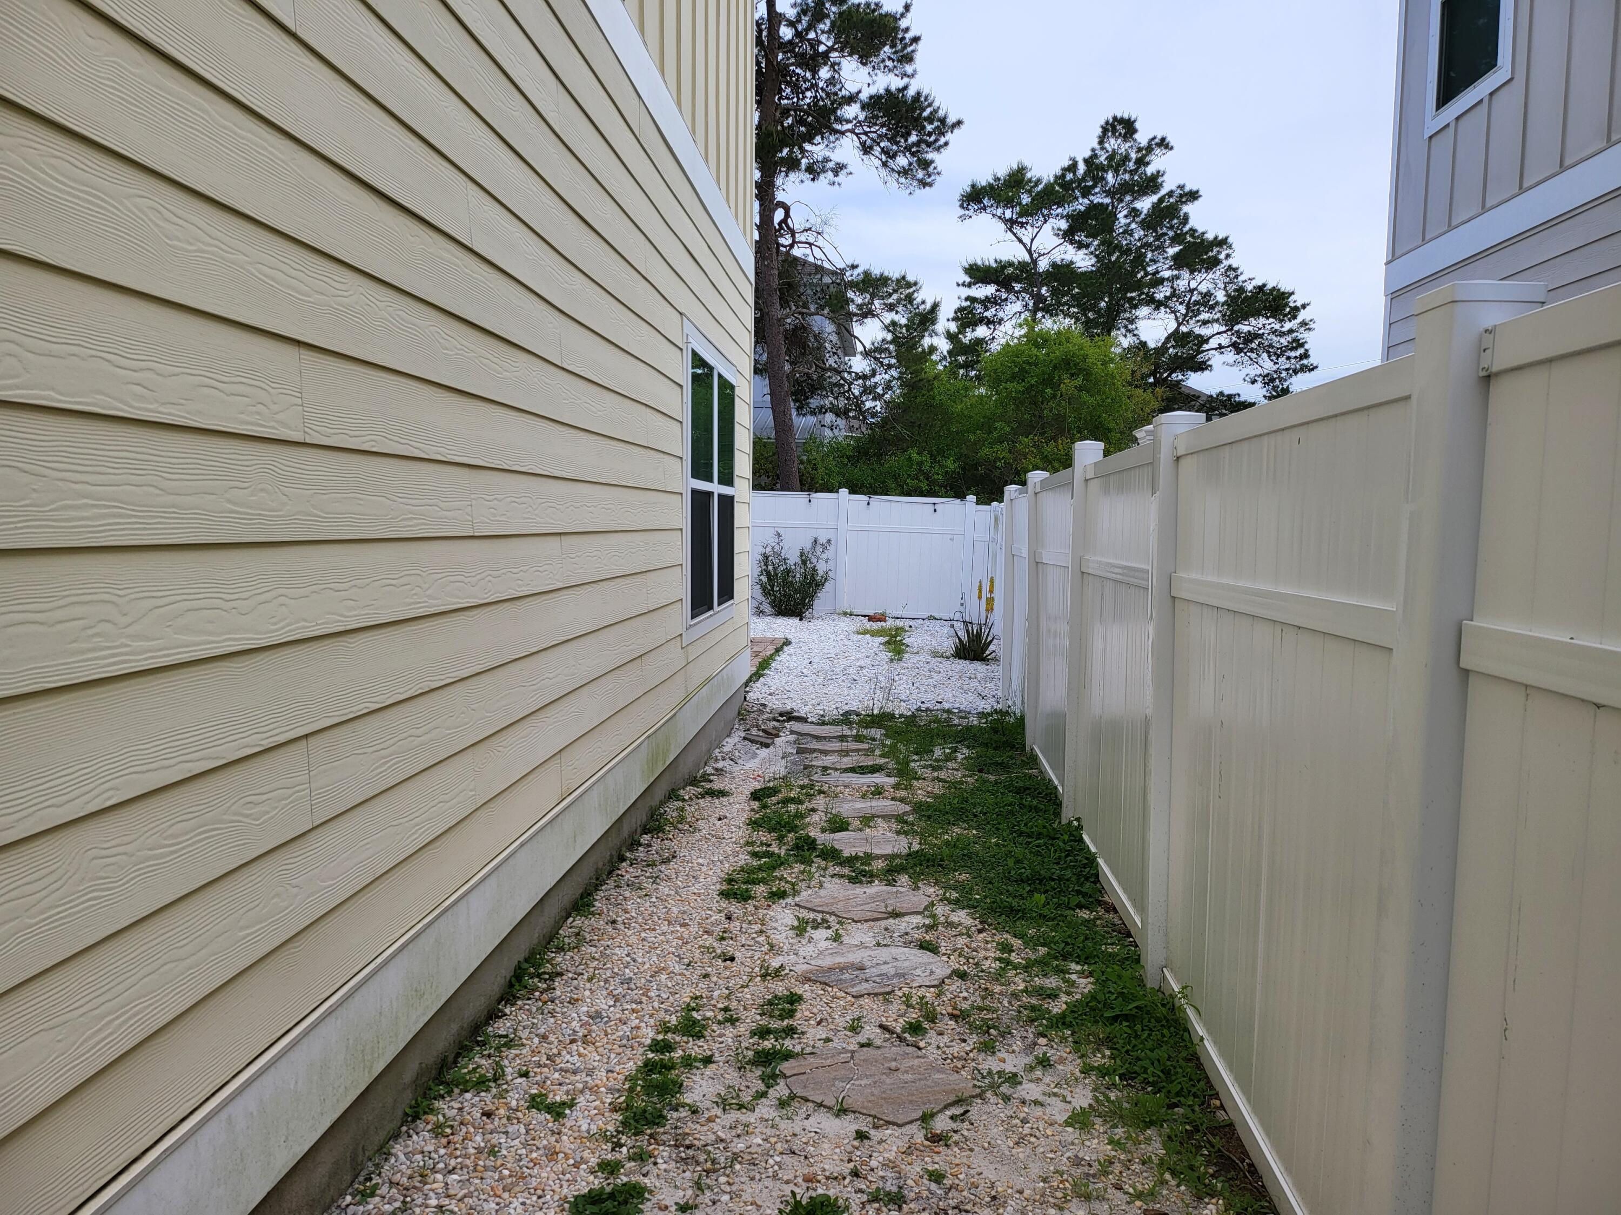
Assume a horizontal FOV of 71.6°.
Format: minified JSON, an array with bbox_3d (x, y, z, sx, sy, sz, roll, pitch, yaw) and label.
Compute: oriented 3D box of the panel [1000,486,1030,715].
[{"bbox_3d":[1.628,-0.036,8.636,0.120,1.860,1.950,1,4,5],"label":"panel"}]

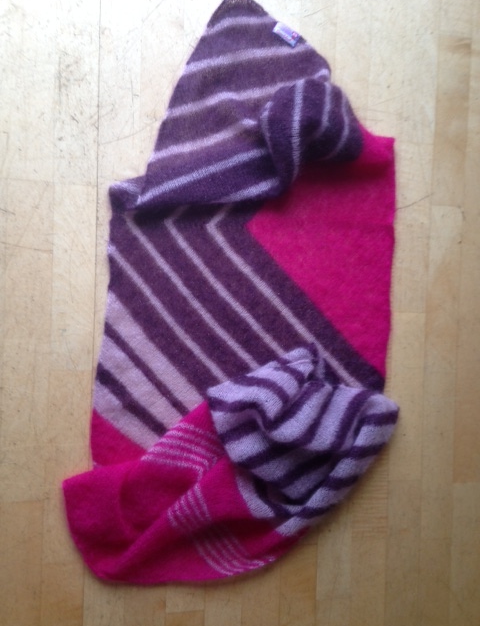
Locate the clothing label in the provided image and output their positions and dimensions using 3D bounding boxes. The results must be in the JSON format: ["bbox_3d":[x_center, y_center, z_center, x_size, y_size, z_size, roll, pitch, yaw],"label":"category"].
[{"bbox_3d":[0.076,-0.463,1.014,0.044,0.003,0.020,30,84,-12],"label":"clothing label"}]

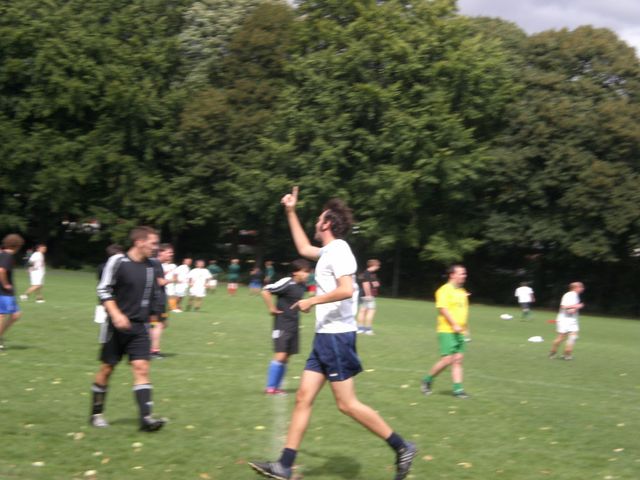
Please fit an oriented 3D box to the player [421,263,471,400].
[{"bbox_3d":[1.709,1.202,27.600,0.660,1.740,0.580,4,-1,27],"label":"player"}]

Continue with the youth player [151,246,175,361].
[{"bbox_3d":[-2.460,0.942,32.300,0.480,1.730,0.500,4,-1,21],"label":"youth player"}]

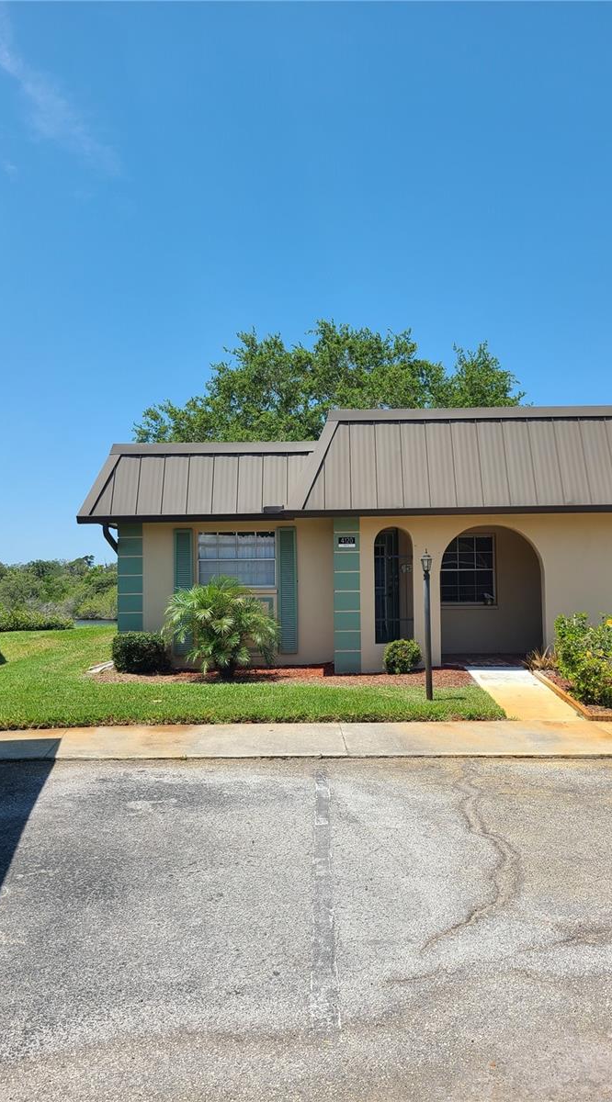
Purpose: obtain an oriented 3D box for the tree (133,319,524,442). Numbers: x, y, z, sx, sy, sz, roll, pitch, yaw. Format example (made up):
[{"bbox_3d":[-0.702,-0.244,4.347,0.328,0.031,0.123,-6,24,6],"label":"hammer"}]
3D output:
[{"bbox_3d":[0.800,-2.800,31.000,15.200,11.300,13.500,-1,-2,0],"label":"tree"}]

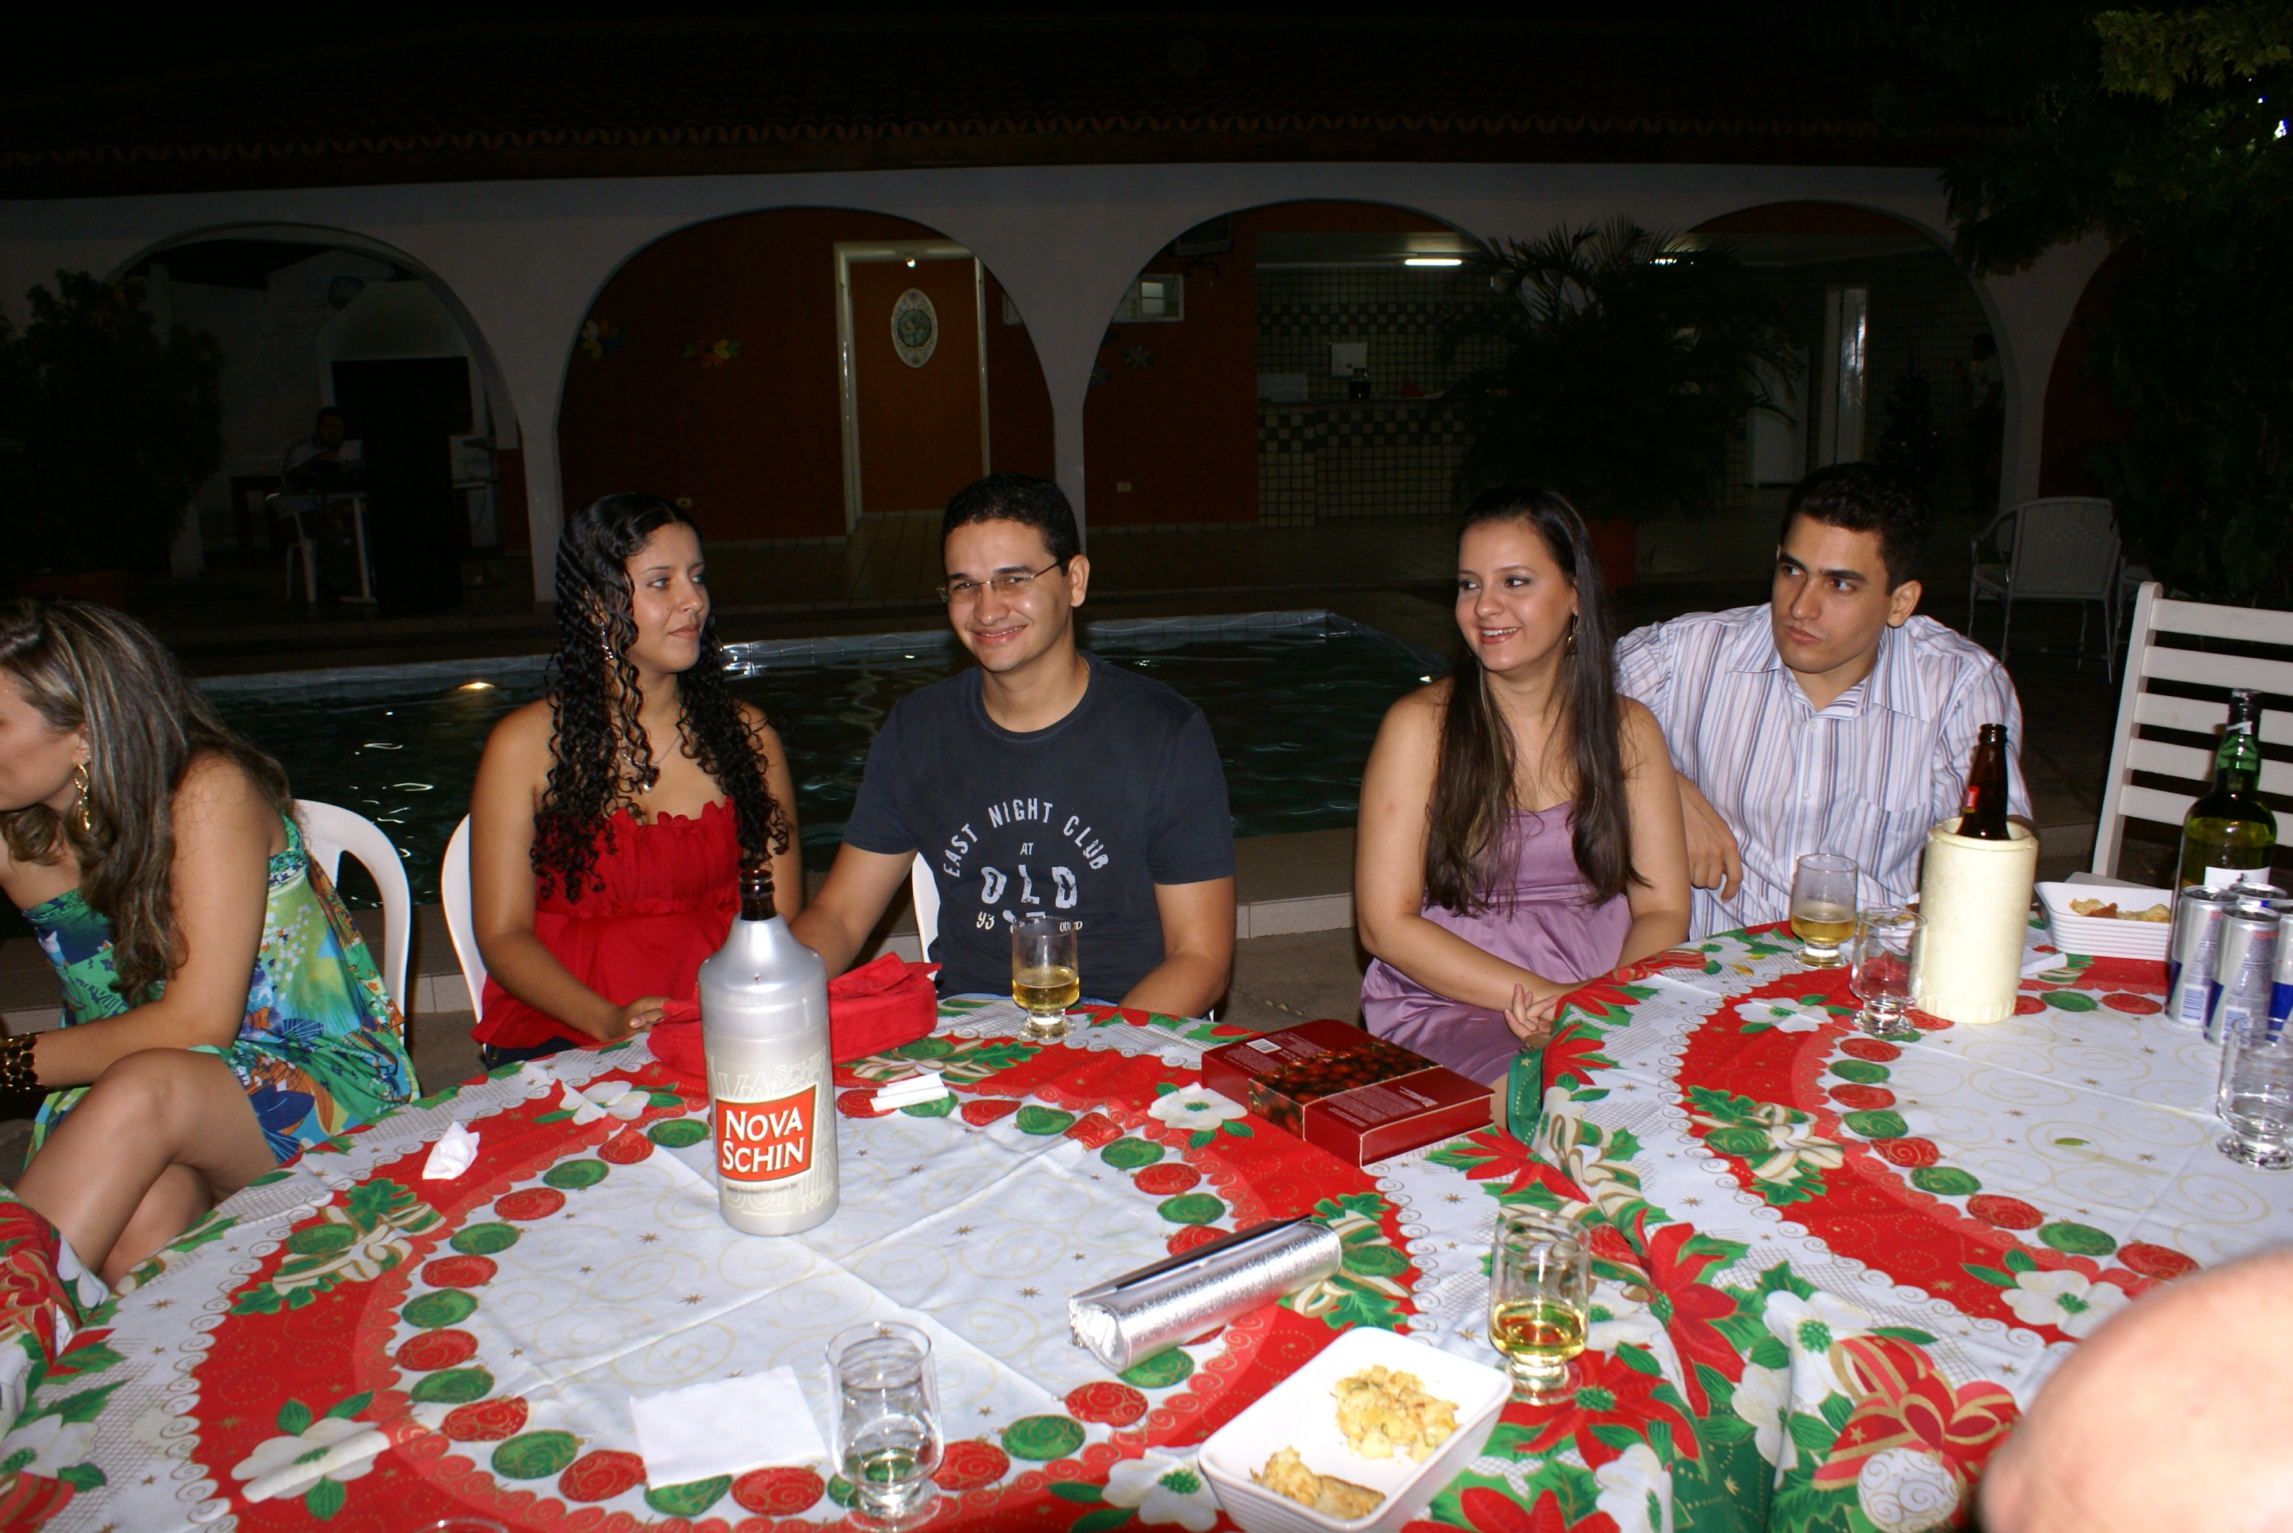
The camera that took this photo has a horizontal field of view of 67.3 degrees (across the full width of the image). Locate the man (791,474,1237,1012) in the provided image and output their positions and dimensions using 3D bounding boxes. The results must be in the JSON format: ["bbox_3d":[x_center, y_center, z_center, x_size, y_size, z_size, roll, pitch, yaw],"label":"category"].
[{"bbox_3d":[-0.143,0.334,1.960,0.530,1.290,0.700,0,13,4],"label":"man"}]

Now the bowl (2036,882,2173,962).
[{"bbox_3d":[1.135,0.186,1.986,0.185,0.052,0.122,3,14,16],"label":"bowl"}]

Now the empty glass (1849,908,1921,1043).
[{"bbox_3d":[0.742,0.206,1.725,0.067,0.112,0.067,4,13,24],"label":"empty glass"}]

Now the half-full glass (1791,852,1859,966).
[{"bbox_3d":[0.757,0.164,1.921,0.067,0.112,0.067,4,13,22],"label":"half-full glass"}]

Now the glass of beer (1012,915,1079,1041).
[{"bbox_3d":[-0.102,0.217,1.756,0.068,0.112,0.068,-2,12,-4],"label":"glass of beer"}]

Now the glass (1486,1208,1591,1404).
[{"bbox_3d":[0.268,0.370,1.170,0.067,0.112,0.067,2,14,14],"label":"glass"}]

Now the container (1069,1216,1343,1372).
[{"bbox_3d":[0.046,0.369,1.222,0.200,0.037,0.053,-10,15,-35],"label":"container"}]

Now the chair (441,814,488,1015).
[{"bbox_3d":[-0.646,0.494,2.227,0.440,0.870,0.500,-5,14,-19],"label":"chair"}]

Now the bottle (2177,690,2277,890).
[{"bbox_3d":[1.187,0.069,1.893,0.089,0.308,0.089,7,15,31],"label":"bottle"}]

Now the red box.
[{"bbox_3d":[0.180,0.293,1.572,0.156,0.032,0.225,-9,15,-33],"label":"red box"}]

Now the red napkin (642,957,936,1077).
[{"bbox_3d":[-0.365,0.254,1.796,0.295,0.070,0.150,-5,14,-15],"label":"red napkin"}]

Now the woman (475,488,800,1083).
[{"bbox_3d":[-0.553,0.345,1.992,0.460,1.270,0.720,-7,15,-23],"label":"woman"}]

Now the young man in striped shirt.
[{"bbox_3d":[0.785,0.286,2.107,0.570,1.290,0.780,3,13,16],"label":"young man in striped shirt"}]

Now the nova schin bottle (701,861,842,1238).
[{"bbox_3d":[-0.302,0.220,1.369,0.094,0.288,0.094,-4,13,-13],"label":"nova schin bottle"}]

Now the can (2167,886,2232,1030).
[{"bbox_3d":[1.048,0.191,1.714,0.053,0.135,0.053,7,15,32],"label":"can"}]

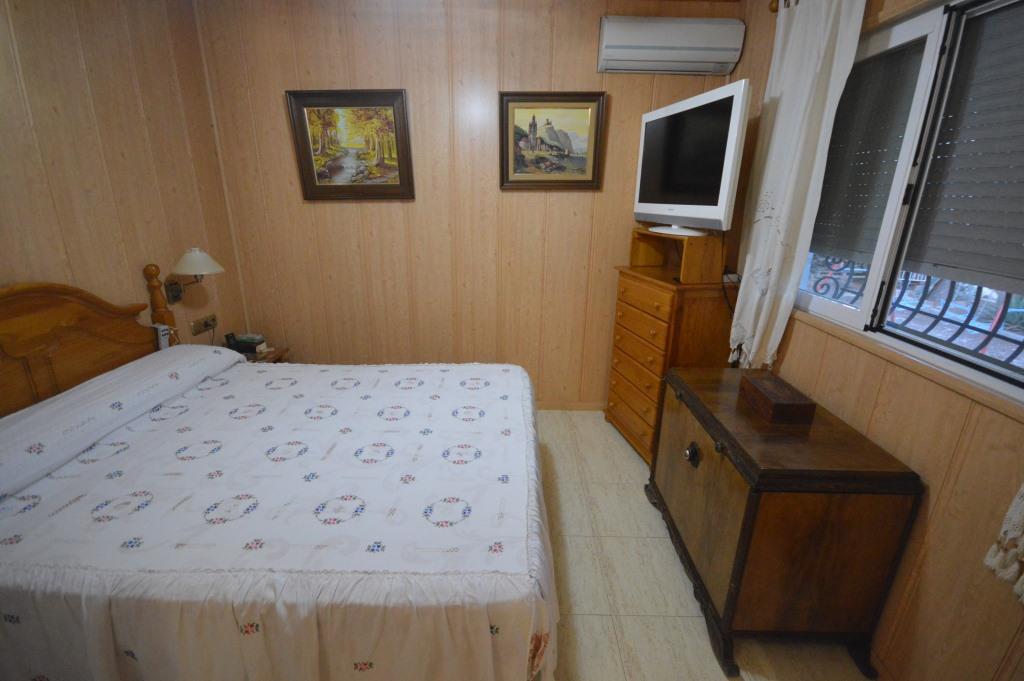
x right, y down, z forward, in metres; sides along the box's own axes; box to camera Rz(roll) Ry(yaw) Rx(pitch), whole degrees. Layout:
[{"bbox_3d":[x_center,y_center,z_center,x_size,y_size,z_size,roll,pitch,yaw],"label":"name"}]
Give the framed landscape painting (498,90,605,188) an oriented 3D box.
[{"bbox_3d":[0.249,-1.224,2.641,0.643,0.556,0.046,1,19,1],"label":"framed landscape painting"}]

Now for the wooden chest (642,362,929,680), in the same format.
[{"bbox_3d":[0.983,0.630,1.758,0.495,0.755,0.908,0,18,-1],"label":"wooden chest"}]

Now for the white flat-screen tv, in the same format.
[{"bbox_3d":[0.944,-0.925,2.325,0.255,0.668,0.918,-4,19,-11],"label":"white flat-screen tv"}]

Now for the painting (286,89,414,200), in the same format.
[{"bbox_3d":[-1.002,-1.215,2.682,0.721,0.632,0.046,1,19,1],"label":"painting"}]

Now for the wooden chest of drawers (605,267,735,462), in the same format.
[{"bbox_3d":[0.958,0.137,2.683,0.428,1.102,0.658,-5,19,-14],"label":"wooden chest of drawers"}]

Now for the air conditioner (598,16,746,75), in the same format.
[{"bbox_3d":[0.882,-1.681,2.388,0.755,0.281,0.194,1,19,1],"label":"air conditioner"}]

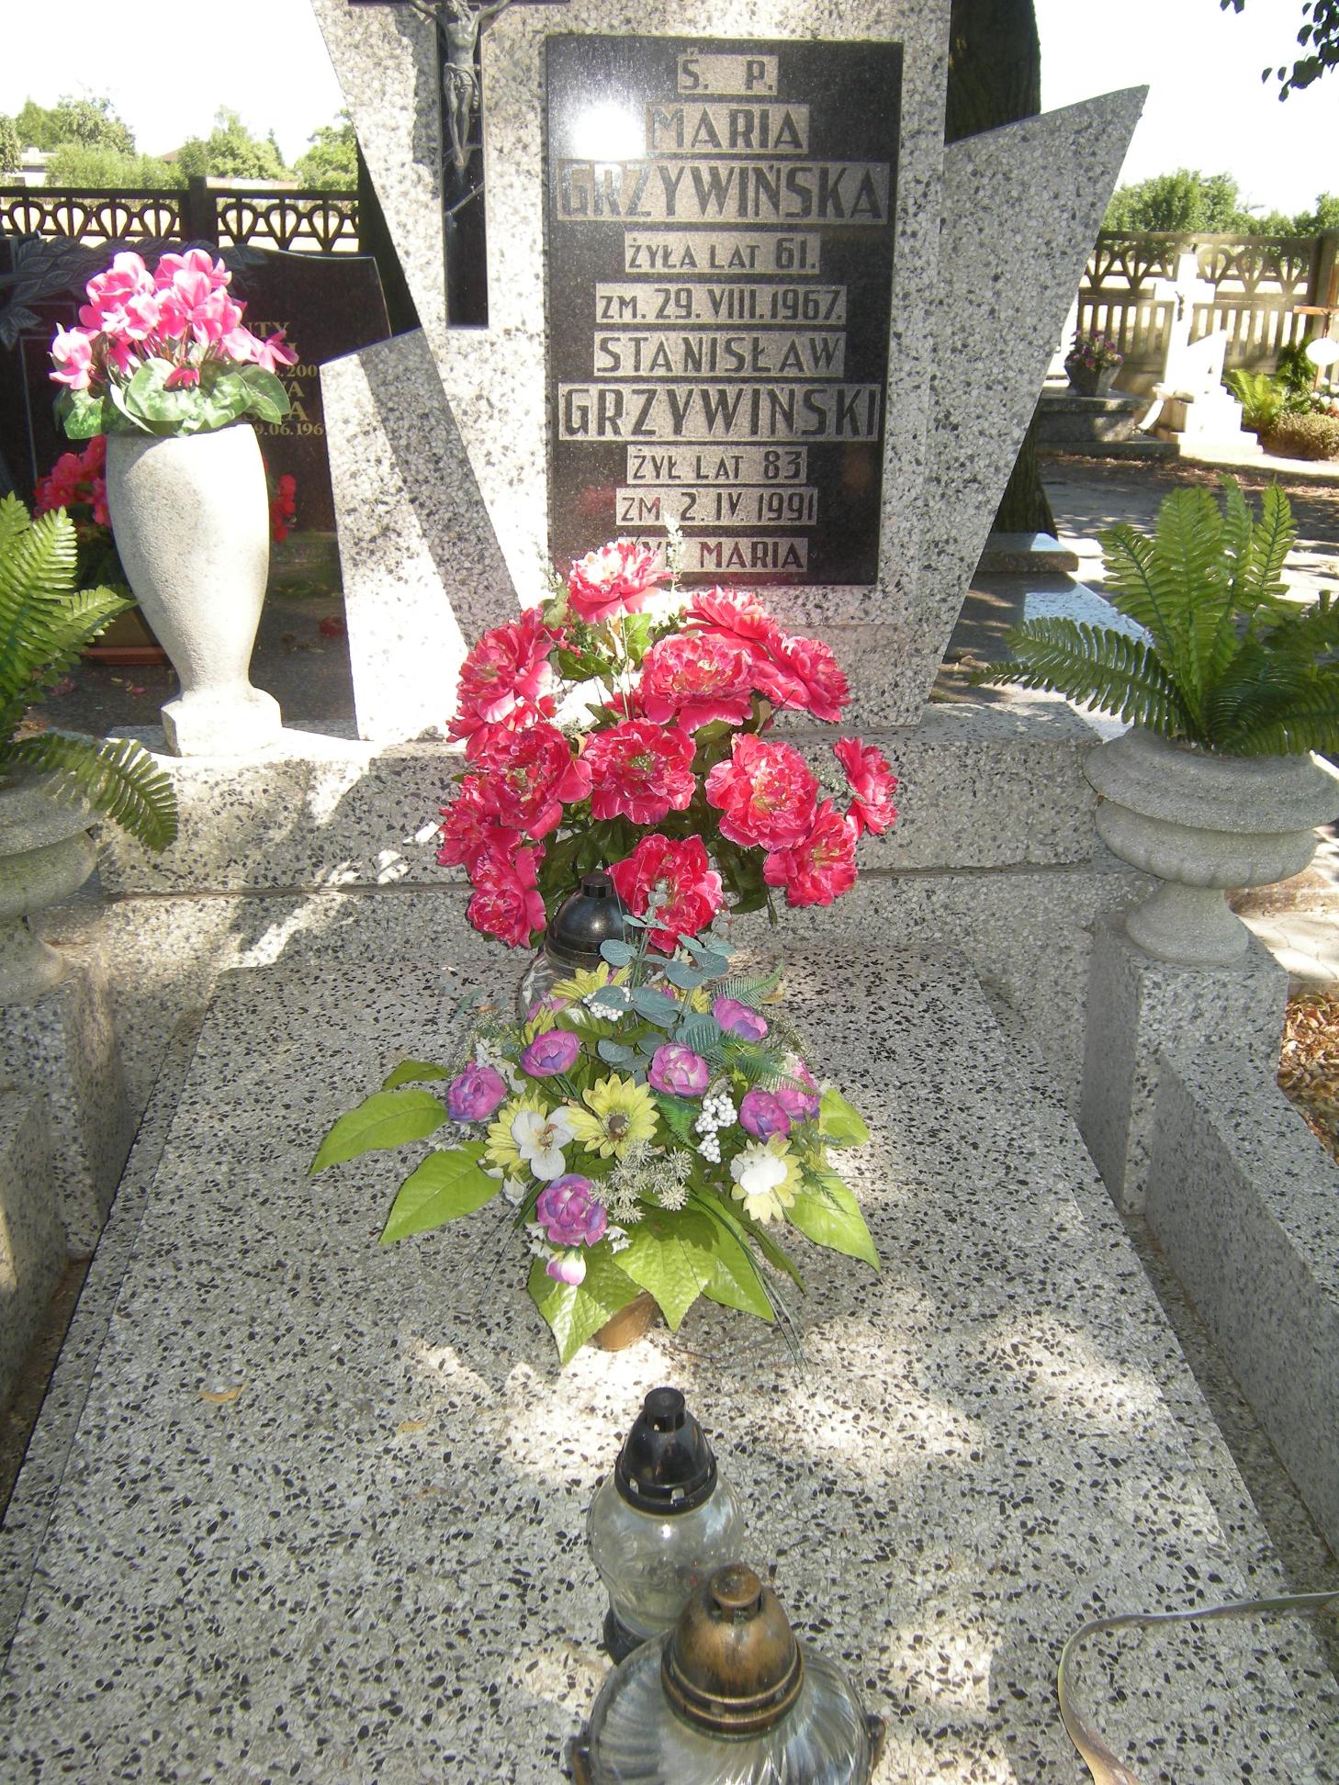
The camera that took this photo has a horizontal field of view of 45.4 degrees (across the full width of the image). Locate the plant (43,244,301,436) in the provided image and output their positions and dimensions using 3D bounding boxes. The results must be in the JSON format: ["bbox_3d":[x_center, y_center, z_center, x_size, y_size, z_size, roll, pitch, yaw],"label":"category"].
[{"bbox_3d":[-0.574,-0.632,1.850,0.280,0.205,0.250,-2,23,-6],"label":"plant"}]

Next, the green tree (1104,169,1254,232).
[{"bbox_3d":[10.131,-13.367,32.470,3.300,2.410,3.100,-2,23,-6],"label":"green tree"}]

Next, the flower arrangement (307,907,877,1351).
[{"bbox_3d":[-0.079,0.209,1.486,0.510,0.345,0.390,-2,29,-6],"label":"flower arrangement"}]

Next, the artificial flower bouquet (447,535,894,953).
[{"bbox_3d":[-0.011,-0.116,1.805,0.490,0.540,0.400,-2,29,-6],"label":"artificial flower bouquet"}]

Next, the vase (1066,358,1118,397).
[{"bbox_3d":[2.718,-3.311,10.300,0.340,0.230,0.340,-2,23,-6],"label":"vase"}]

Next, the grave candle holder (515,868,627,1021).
[{"bbox_3d":[-0.086,0.084,1.821,0.165,0.240,0.165,-2,29,-6],"label":"grave candle holder"}]

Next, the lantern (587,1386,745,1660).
[{"bbox_3d":[0.000,0.455,1.140,0.112,0.248,0.112,-2,29,-6],"label":"lantern"}]

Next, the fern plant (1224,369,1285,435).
[{"bbox_3d":[4.026,-3.373,11.000,0.440,0.460,0.420,-2,23,-6],"label":"fern plant"}]

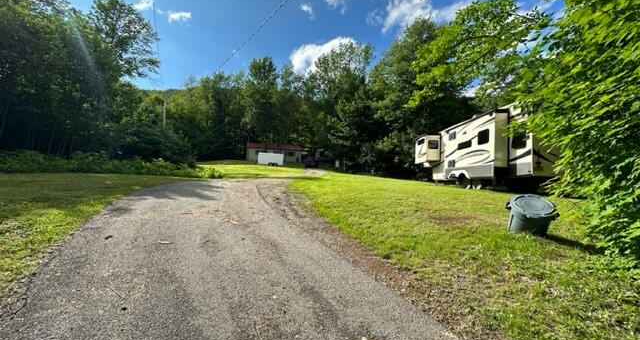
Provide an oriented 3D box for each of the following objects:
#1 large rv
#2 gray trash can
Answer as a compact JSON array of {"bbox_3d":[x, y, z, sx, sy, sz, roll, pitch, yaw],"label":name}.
[{"bbox_3d":[8.692,-0.818,14.552,3.000,3.650,10.500,2,-2,2],"label":"large rv"},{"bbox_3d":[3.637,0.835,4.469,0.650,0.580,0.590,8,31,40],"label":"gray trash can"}]

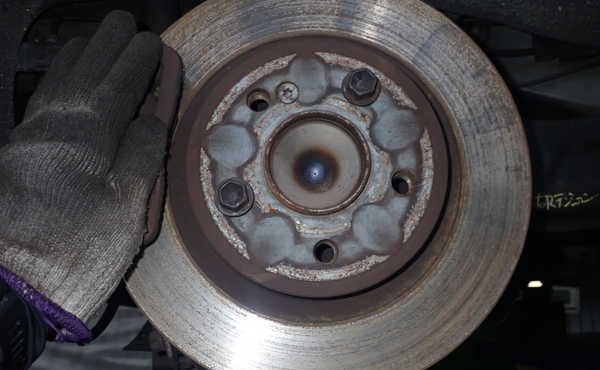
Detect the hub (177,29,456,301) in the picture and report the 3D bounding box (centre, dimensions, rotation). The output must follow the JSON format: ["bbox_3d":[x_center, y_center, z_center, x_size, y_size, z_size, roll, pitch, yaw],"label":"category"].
[{"bbox_3d":[0.009,-0.011,0.430,0.172,0.172,0.048,0,-10,1],"label":"hub"}]

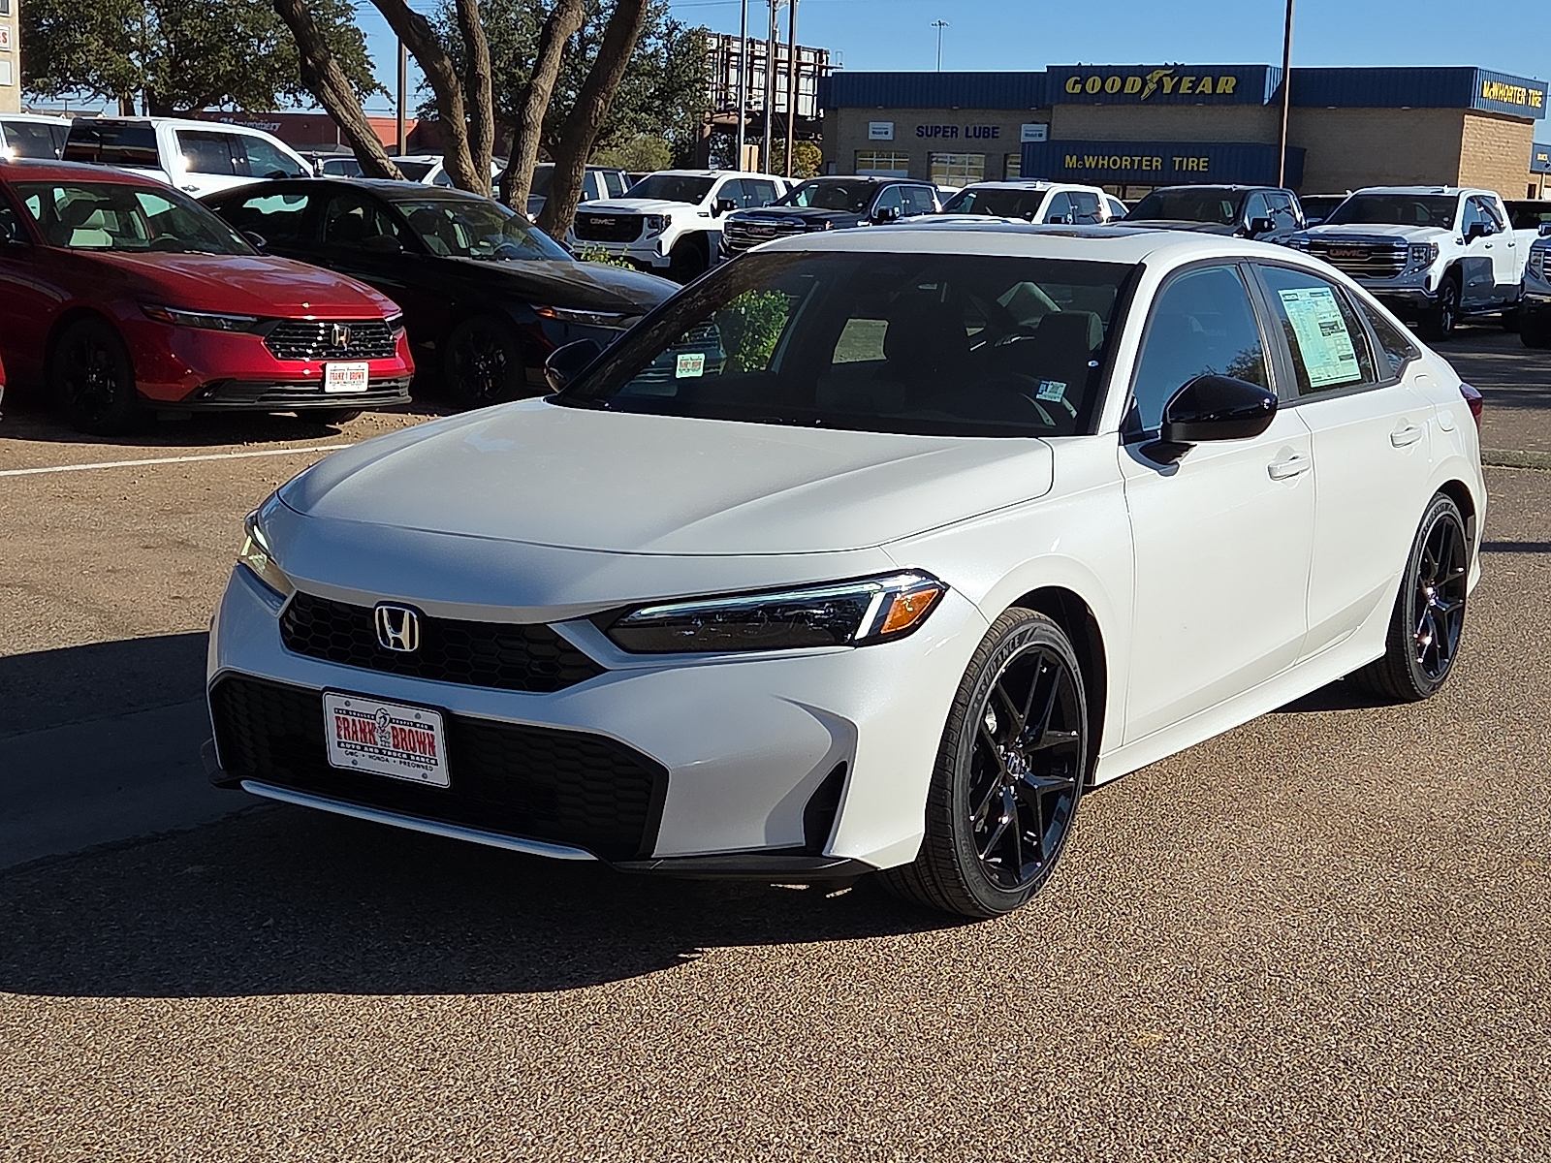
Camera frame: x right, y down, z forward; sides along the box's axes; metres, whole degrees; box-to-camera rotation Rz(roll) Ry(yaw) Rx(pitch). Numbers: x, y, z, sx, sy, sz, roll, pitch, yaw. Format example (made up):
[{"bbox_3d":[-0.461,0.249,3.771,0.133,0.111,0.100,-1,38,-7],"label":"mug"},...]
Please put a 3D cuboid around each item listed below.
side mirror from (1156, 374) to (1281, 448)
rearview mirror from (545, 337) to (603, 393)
[{"bbox_3d":[1.022,-0.390,5.099,0.245,0.165,0.160,7,11,33],"label":"side mirror"},{"bbox_3d":[-0.530,-0.578,6.097,0.235,0.165,0.145,7,11,33],"label":"rearview mirror"}]

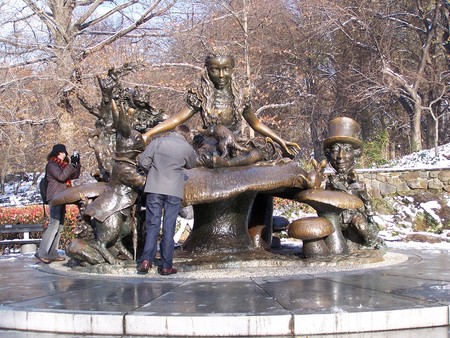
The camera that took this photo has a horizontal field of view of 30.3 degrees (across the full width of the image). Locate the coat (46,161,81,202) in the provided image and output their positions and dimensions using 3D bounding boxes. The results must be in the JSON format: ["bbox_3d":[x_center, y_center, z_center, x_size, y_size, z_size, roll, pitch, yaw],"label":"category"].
[{"bbox_3d":[-2.245,0.175,11.600,0.480,0.600,0.480,-1,-1,-3],"label":"coat"}]

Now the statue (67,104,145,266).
[{"bbox_3d":[-1.577,0.173,11.000,0.900,2.140,0.750,-1,-1,-20],"label":"statue"}]

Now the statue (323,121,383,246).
[{"bbox_3d":[1.864,0.214,12.000,0.840,1.900,0.800,-1,-1,12],"label":"statue"}]

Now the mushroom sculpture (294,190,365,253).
[{"bbox_3d":[1.395,0.707,11.500,0.930,0.880,0.900,-1,-1,0],"label":"mushroom sculpture"}]

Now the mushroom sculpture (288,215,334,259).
[{"bbox_3d":[1.154,0.913,11.200,0.610,0.550,0.610,-1,-1,0],"label":"mushroom sculpture"}]

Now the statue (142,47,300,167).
[{"bbox_3d":[-0.072,-0.835,11.650,2.150,1.630,1.200,-1,-1,-3],"label":"statue"}]

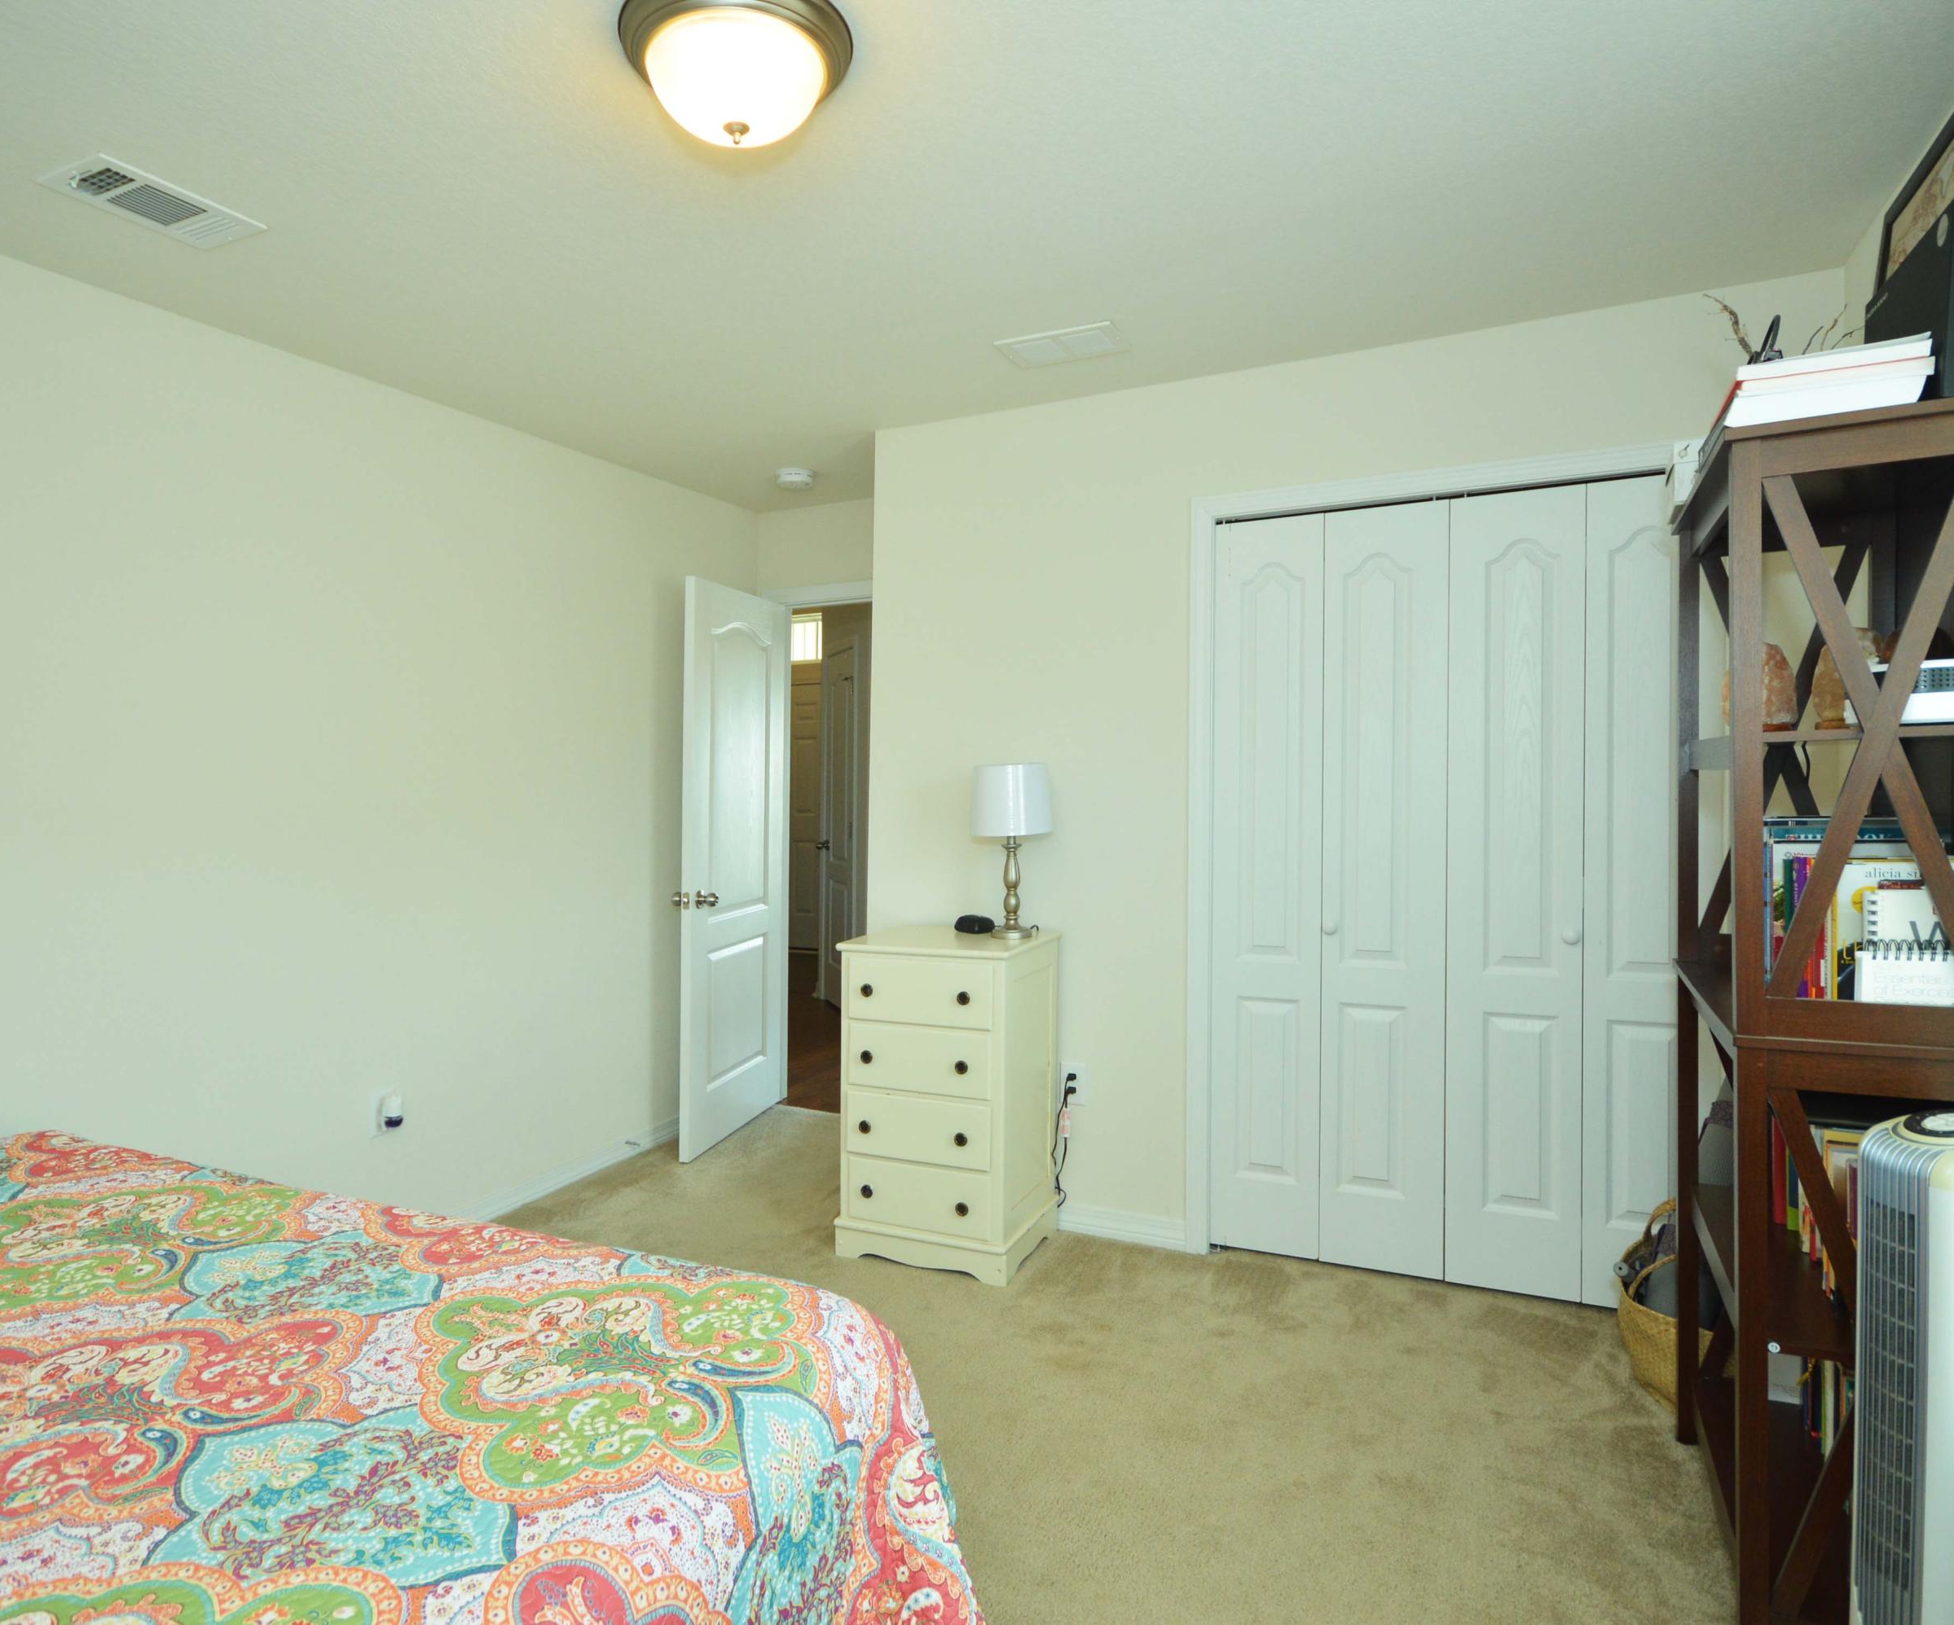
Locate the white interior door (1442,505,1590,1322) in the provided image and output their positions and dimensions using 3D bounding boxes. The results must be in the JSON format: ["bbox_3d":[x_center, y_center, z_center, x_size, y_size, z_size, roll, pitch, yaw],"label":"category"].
[{"bbox_3d":[1.345,0.216,2.716,0.303,2.007,0.035,0,3,25],"label":"white interior door"}]

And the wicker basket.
[{"bbox_3d":[1.596,1.084,2.337,0.390,0.380,0.390,0,3,25],"label":"wicker basket"}]

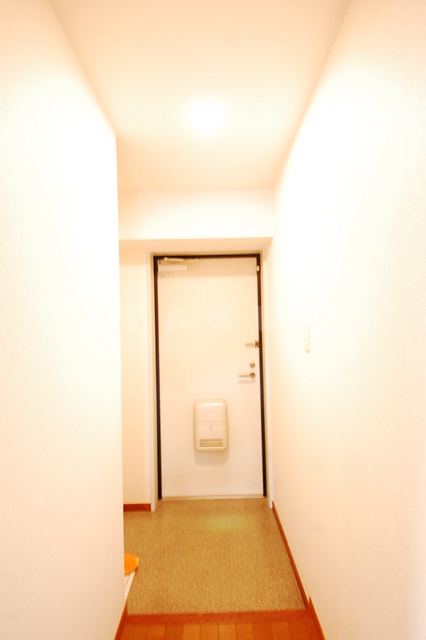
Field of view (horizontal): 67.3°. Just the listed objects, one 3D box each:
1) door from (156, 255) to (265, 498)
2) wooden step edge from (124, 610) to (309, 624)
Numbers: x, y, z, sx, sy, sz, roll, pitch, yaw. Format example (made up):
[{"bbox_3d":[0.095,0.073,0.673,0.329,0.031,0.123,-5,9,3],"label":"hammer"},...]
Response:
[{"bbox_3d":[-0.026,0.454,2.666,0.888,2.000,0.090,-1,-3,0],"label":"door"},{"bbox_3d":[0.021,1.372,1.443,0.837,0.050,0.060,-1,-3,0],"label":"wooden step edge"}]

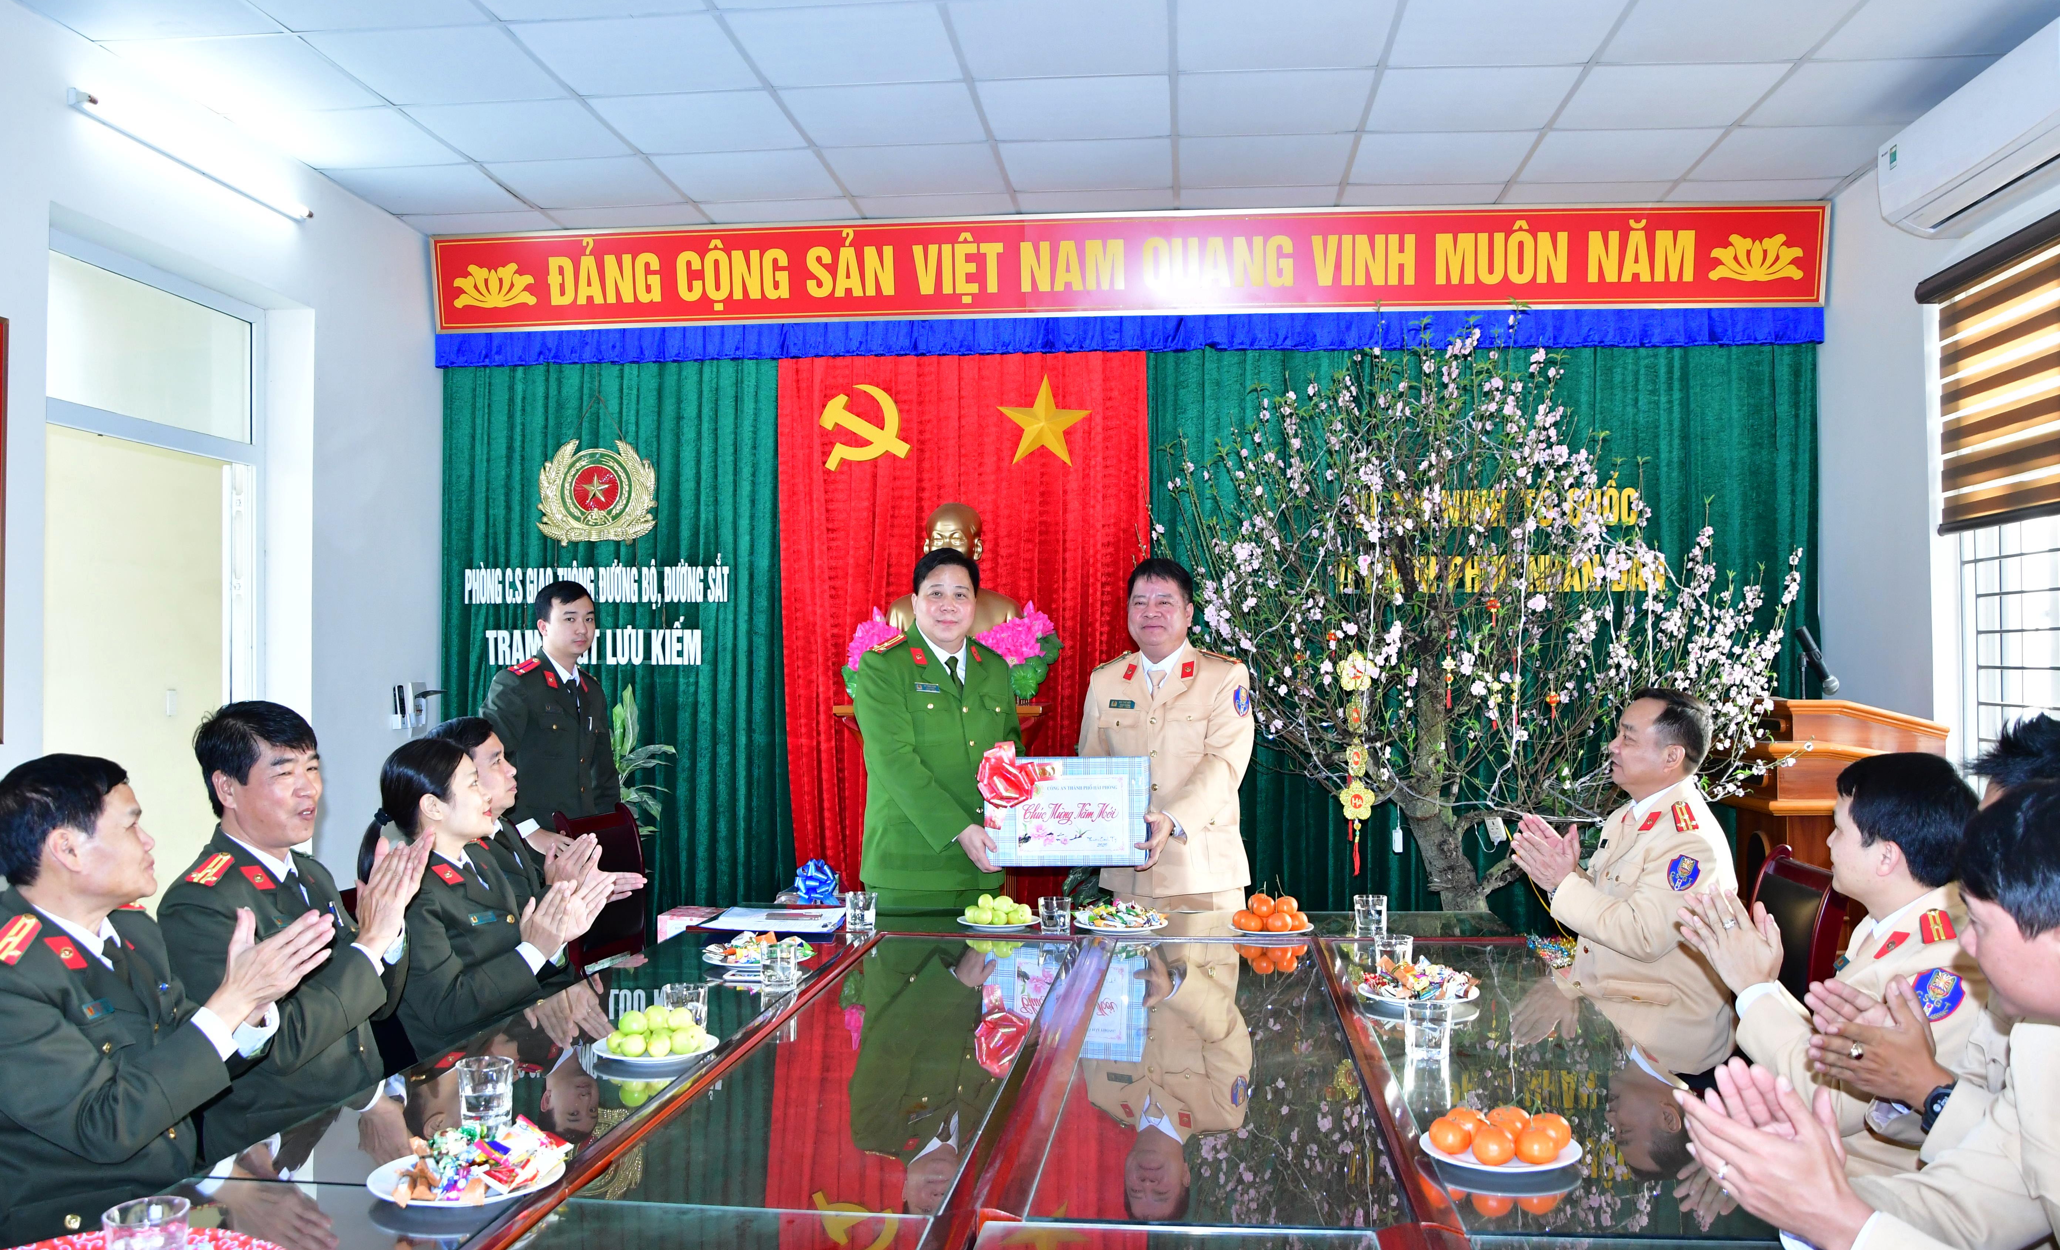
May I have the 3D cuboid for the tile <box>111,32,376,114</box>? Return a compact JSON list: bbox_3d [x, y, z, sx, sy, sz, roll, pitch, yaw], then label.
[{"bbox_3d":[-2.257,-1.594,4.479,0.595,0.020,0.585,0,-1,6],"label":"tile"}]

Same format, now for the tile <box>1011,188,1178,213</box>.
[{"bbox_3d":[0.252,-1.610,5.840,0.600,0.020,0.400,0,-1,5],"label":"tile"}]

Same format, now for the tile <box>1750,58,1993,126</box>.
[{"bbox_3d":[2.488,-1.582,4.578,0.595,0.020,0.585,0,-1,6],"label":"tile"}]

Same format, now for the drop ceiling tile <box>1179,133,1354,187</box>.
[{"bbox_3d":[0.803,-1.607,5.331,0.600,0.020,0.580,0,-1,6],"label":"drop ceiling tile"}]

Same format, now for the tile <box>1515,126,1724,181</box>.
[{"bbox_3d":[1.986,-1.591,5.224,0.600,0.020,0.600,0,-1,6],"label":"tile"}]

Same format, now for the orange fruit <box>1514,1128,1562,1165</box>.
[{"bbox_3d":[0.644,0.657,1.960,0.057,0.051,0.057,0,-1,6],"label":"orange fruit"}]

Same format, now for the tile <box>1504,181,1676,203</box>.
[{"bbox_3d":[2.043,-1.590,5.671,0.600,0.020,0.310,0,-1,6],"label":"tile"}]

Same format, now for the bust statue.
[{"bbox_3d":[-0.268,-0.093,5.580,0.490,0.660,0.280,0,-1,6],"label":"bust statue"}]

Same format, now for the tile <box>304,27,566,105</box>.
[{"bbox_3d":[-1.677,-1.601,4.407,0.595,0.020,0.585,0,-1,6],"label":"tile"}]

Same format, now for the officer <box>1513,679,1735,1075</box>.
[{"bbox_3d":[1.390,0.830,3.600,0.680,1.350,0.530,0,-1,9],"label":"officer"}]

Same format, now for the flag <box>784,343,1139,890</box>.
[{"bbox_3d":[-0.257,0.140,5.950,1.430,2.400,0.100,0,-1,6],"label":"flag"}]

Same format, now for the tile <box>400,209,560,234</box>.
[{"bbox_3d":[-2.123,-1.569,6.024,0.595,0.020,0.340,0,-1,6],"label":"tile"}]

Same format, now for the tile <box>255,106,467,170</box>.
[{"bbox_3d":[-2.210,-1.586,5.028,0.595,0.020,0.585,0,-1,6],"label":"tile"}]

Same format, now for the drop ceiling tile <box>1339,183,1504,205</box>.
[{"bbox_3d":[1.442,-1.594,5.705,0.600,0.020,0.330,0,-1,6],"label":"drop ceiling tile"}]

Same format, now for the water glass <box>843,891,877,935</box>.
[{"bbox_3d":[-0.406,0.692,3.721,0.073,0.092,0.073,0,-1,6],"label":"water glass"}]

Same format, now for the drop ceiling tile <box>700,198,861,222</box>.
[{"bbox_3d":[-0.951,-1.598,5.944,0.600,0.020,0.330,0,-1,6],"label":"drop ceiling tile"}]

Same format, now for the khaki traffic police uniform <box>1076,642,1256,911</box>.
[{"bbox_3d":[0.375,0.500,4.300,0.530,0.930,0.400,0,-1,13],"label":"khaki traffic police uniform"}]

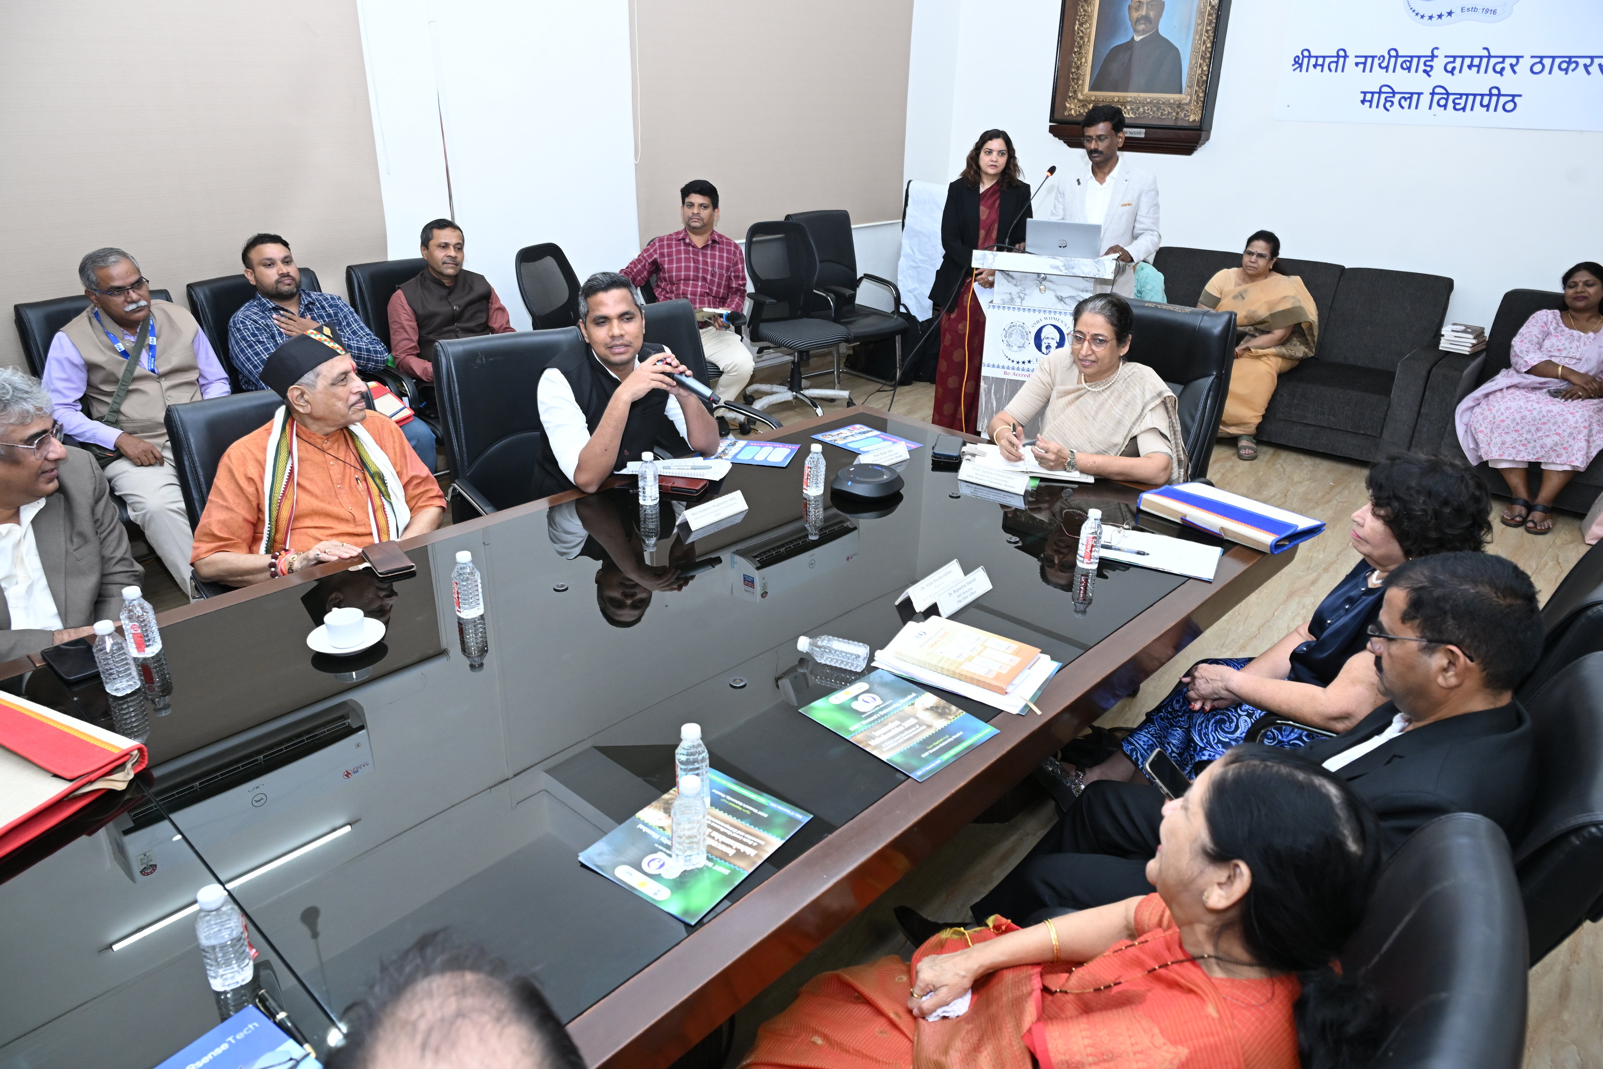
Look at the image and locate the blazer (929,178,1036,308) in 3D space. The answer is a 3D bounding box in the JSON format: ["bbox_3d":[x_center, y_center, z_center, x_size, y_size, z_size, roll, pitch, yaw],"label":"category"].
[{"bbox_3d":[0.858,-1.427,5.266,0.520,0.620,0.300,7,23,14],"label":"blazer"}]

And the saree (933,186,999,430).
[{"bbox_3d":[0.880,-1.071,5.412,0.440,1.360,0.360,7,23,14],"label":"saree"}]

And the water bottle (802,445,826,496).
[{"bbox_3d":[0.037,-0.178,2.888,0.057,0.134,0.057,1,22,0],"label":"water bottle"}]

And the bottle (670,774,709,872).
[{"bbox_3d":[-0.162,0.412,1.541,0.055,0.139,0.055,-2,23,-6],"label":"bottle"}]

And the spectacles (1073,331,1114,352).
[{"bbox_3d":[0.899,-0.594,3.225,0.138,0.048,0.140,20,29,38],"label":"spectacles"}]

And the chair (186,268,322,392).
[{"bbox_3d":[-2.017,-0.510,4.388,0.660,1.020,0.600,20,29,38],"label":"chair"}]

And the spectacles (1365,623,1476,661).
[{"bbox_3d":[0.878,0.124,1.515,0.140,0.048,0.140,8,23,29],"label":"spectacles"}]

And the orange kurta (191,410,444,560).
[{"bbox_3d":[-1.166,0.041,2.601,0.560,0.580,0.420,-19,30,-40],"label":"orange kurta"}]

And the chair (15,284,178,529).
[{"bbox_3d":[-2.350,-0.257,3.797,0.580,1.040,0.660,-15,28,-34],"label":"chair"}]

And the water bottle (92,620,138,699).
[{"bbox_3d":[-1.245,0.219,1.933,0.057,0.137,0.057,-14,27,-33],"label":"water bottle"}]

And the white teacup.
[{"bbox_3d":[-0.906,0.184,2.118,0.075,0.055,0.095,-18,30,-39],"label":"white teacup"}]

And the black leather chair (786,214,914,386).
[{"bbox_3d":[0.309,-1.440,6.760,0.680,1.040,0.580,20,29,37],"label":"black leather chair"}]

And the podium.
[{"bbox_3d":[1.254,-0.943,5.591,0.686,1.060,0.480,10,24,21],"label":"podium"}]

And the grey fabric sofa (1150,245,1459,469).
[{"bbox_3d":[2.630,-1.109,6.265,2.020,0.900,0.900,20,29,37],"label":"grey fabric sofa"}]

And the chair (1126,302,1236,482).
[{"bbox_3d":[1.052,-0.210,3.726,0.640,1.140,0.680,21,30,39],"label":"chair"}]

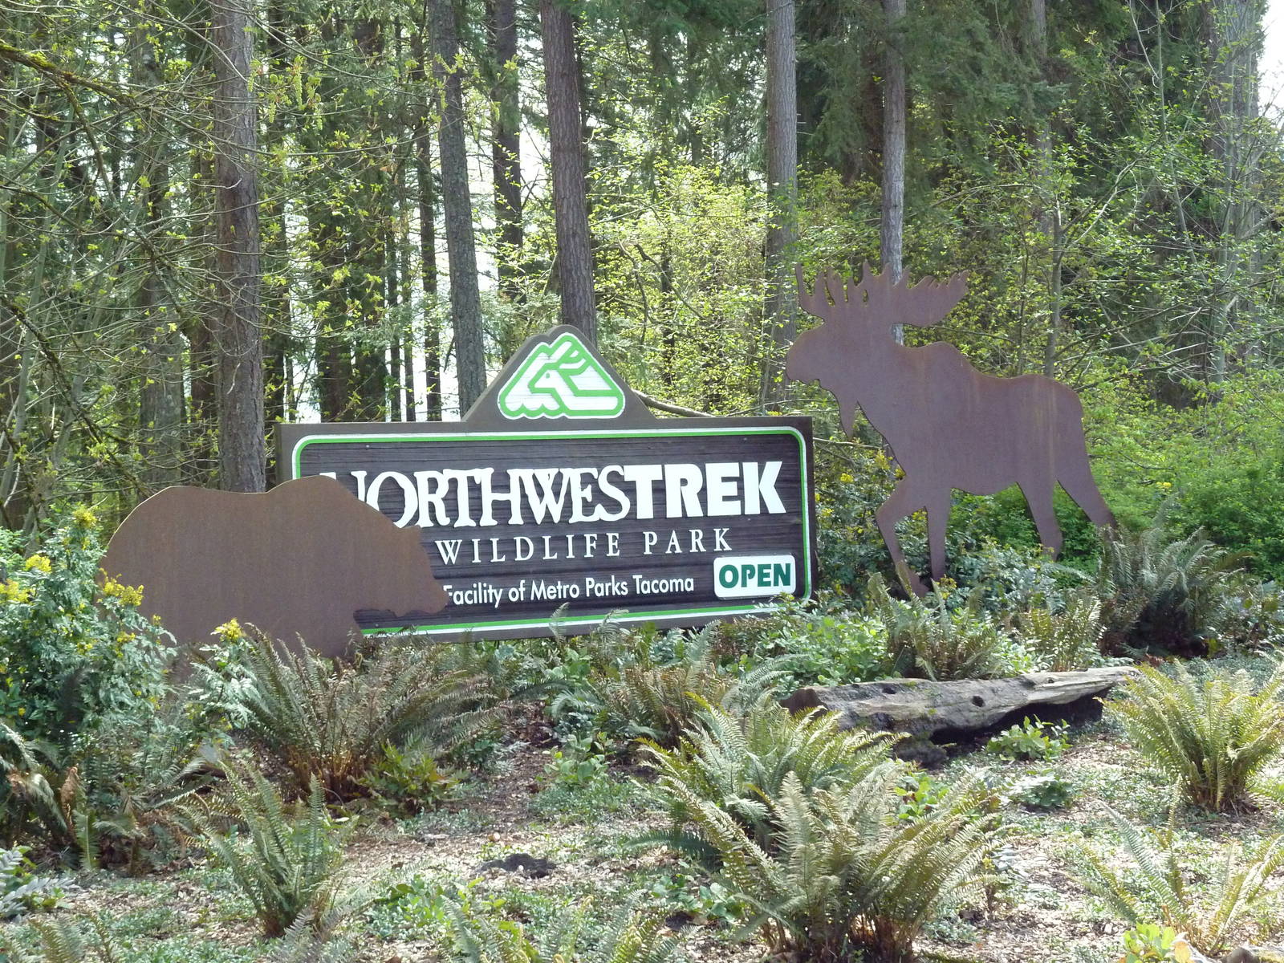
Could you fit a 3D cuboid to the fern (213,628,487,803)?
[{"bbox_3d":[-1.409,1.144,14.500,1.350,0.800,1.200,-2,0,0],"label":"fern"}]

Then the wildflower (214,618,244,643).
[{"bbox_3d":[-2.080,0.751,14.600,0.150,0.120,0.140,-2,0,0],"label":"wildflower"}]

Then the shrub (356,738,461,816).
[{"bbox_3d":[-1.130,1.434,14.050,0.510,0.340,0.460,-2,0,0],"label":"shrub"}]

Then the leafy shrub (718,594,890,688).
[{"bbox_3d":[1.062,1.042,18.900,1.098,0.609,0.950,-2,-1,0],"label":"leafy shrub"}]

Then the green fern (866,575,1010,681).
[{"bbox_3d":[1.968,0.948,18.800,1.003,0.670,0.900,-2,-1,0],"label":"green fern"}]

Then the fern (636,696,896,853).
[{"bbox_3d":[0.553,1.343,13.300,1.180,0.670,1.100,-2,0,0],"label":"fern"}]

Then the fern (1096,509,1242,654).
[{"bbox_3d":[3.571,0.680,19.600,0.972,0.956,0.950,-2,-1,0],"label":"fern"}]

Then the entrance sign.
[{"bbox_3d":[-0.566,-0.004,19.677,4.200,2.130,0.140,-2,-1,-33],"label":"entrance sign"}]

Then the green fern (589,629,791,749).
[{"bbox_3d":[0.290,1.254,17.600,1.172,0.699,1.050,-2,-1,0],"label":"green fern"}]

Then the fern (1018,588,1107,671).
[{"bbox_3d":[2.471,0.866,17.000,0.520,0.480,0.480,-2,0,0],"label":"fern"}]

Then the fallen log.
[{"bbox_3d":[1.695,1.222,15.300,2.000,0.420,0.420,-2,0,-24],"label":"fallen log"}]

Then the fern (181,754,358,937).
[{"bbox_3d":[-1.559,1.524,12.200,0.750,0.720,0.700,-2,0,0],"label":"fern"}]

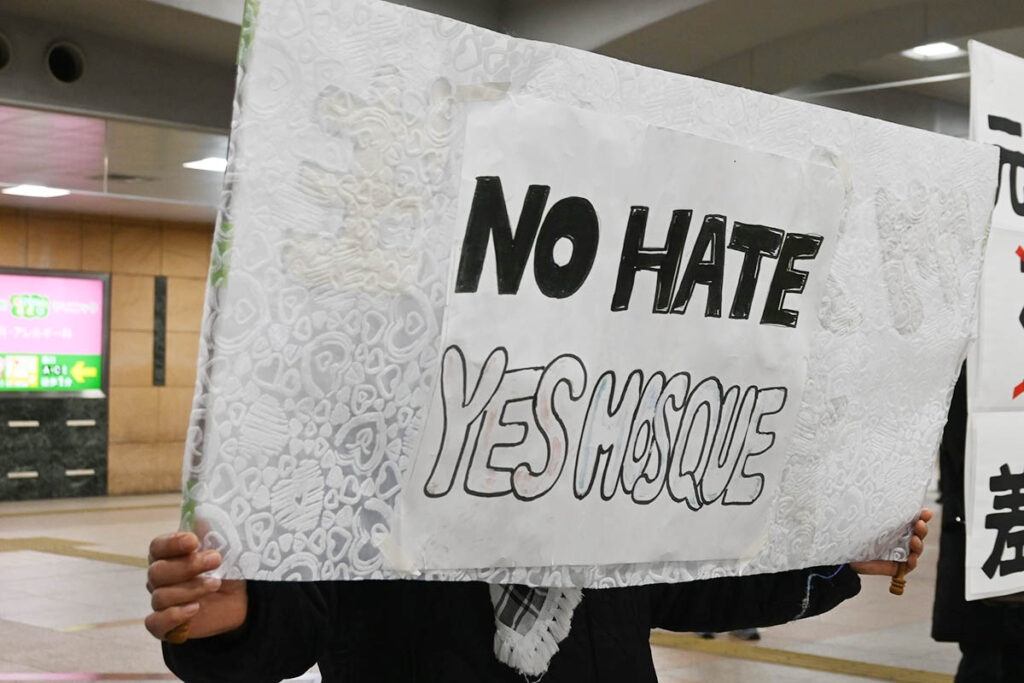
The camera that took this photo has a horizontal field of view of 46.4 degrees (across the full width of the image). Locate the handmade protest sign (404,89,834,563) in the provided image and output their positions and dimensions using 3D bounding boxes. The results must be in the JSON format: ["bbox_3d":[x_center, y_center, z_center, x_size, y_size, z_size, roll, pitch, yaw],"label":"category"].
[{"bbox_3d":[0.112,0.015,1.107,0.402,0.412,0.020,3,13,-26],"label":"handmade protest sign"}]

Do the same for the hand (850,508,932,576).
[{"bbox_3d":[0.419,0.225,1.330,0.100,0.085,0.080,1,-2,-21],"label":"hand"}]

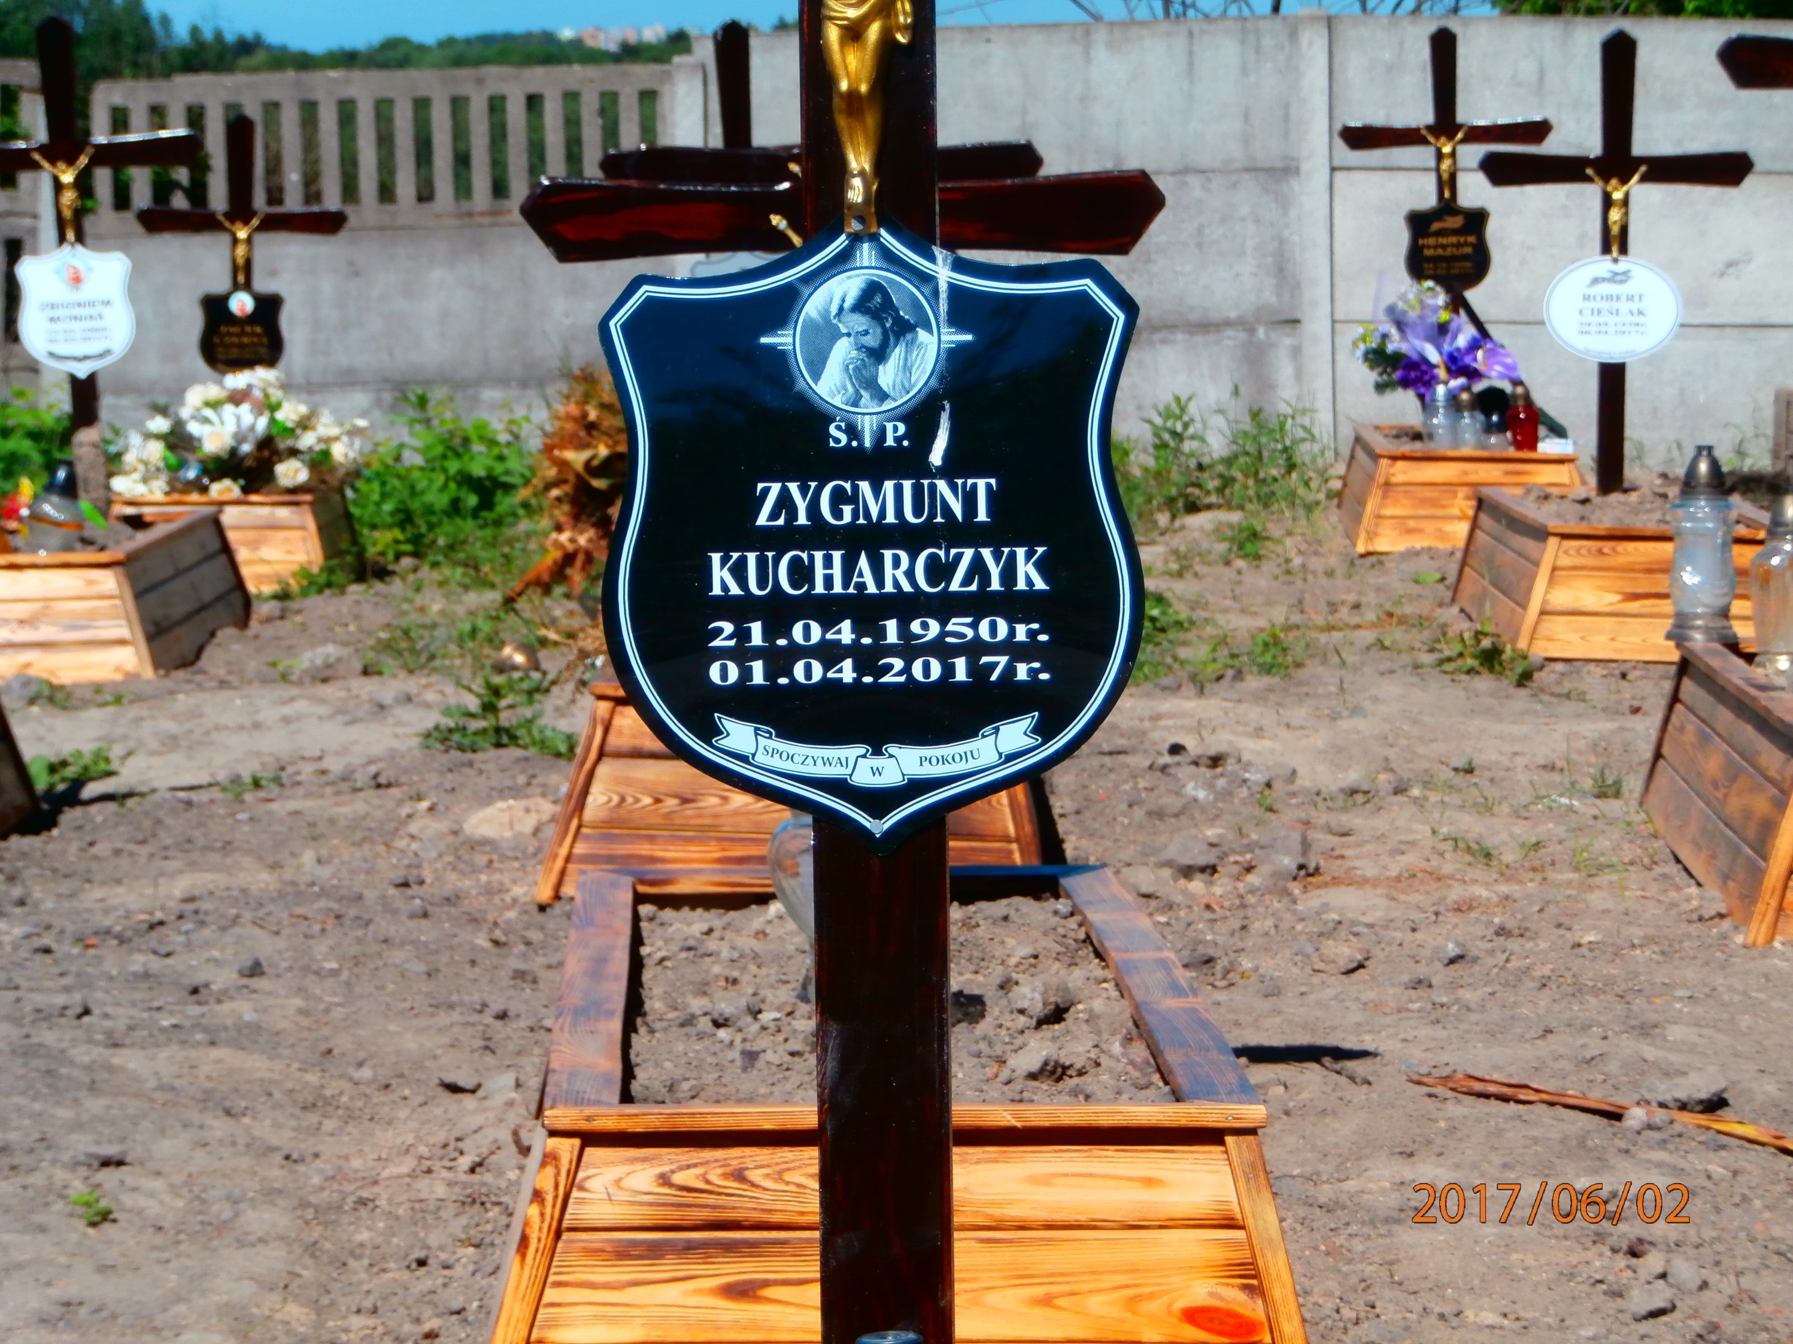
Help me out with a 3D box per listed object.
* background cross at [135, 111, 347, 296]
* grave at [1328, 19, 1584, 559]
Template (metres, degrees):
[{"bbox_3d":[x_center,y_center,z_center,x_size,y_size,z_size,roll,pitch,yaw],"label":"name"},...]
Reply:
[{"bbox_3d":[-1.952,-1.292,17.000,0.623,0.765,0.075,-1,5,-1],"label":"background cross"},{"bbox_3d":[1.590,-1.113,16.120,0.660,1.453,1.640,-1,5,2],"label":"grave"}]

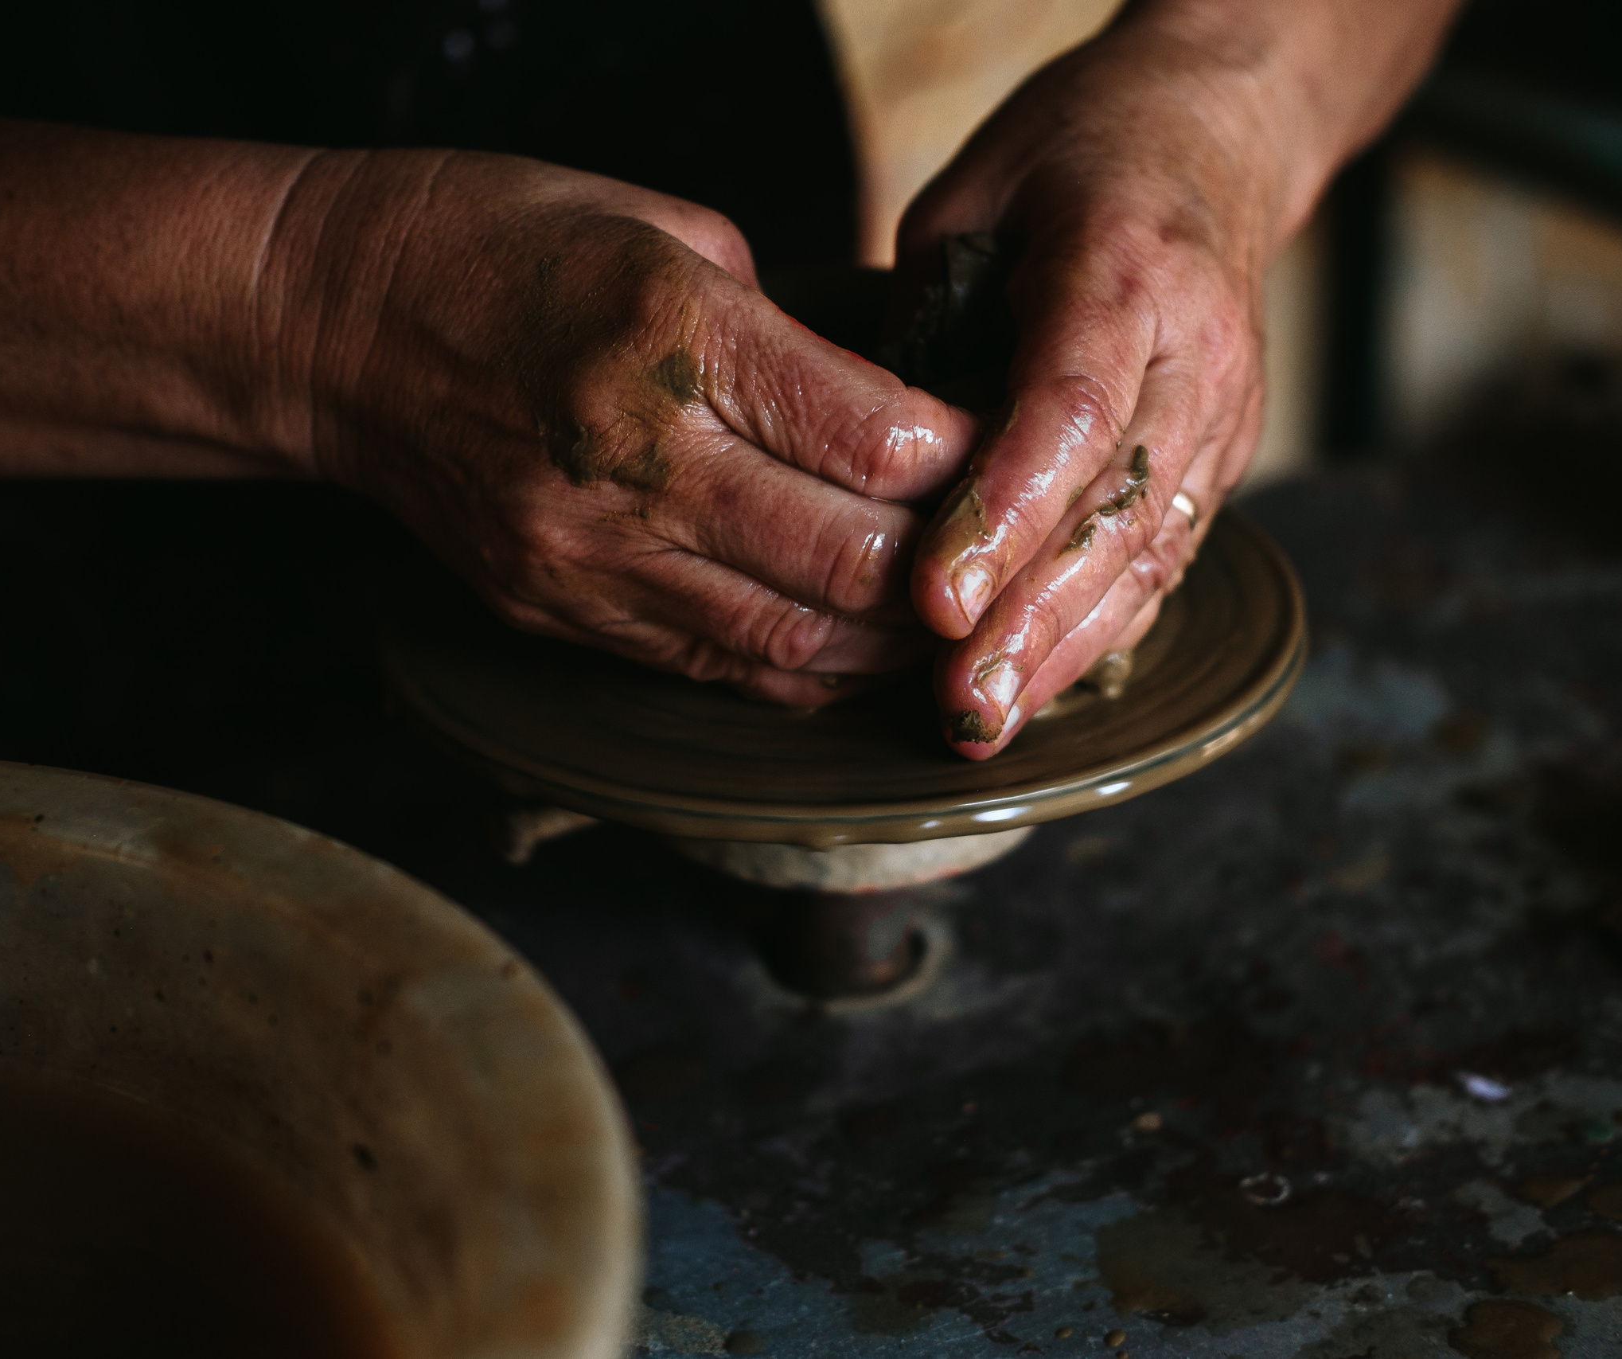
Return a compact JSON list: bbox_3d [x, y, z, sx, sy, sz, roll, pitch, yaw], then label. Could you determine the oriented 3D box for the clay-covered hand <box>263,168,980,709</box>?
[{"bbox_3d":[-0.039,-0.048,0.560,0.148,0.083,0.090,8,28,20],"label":"clay-covered hand"}]

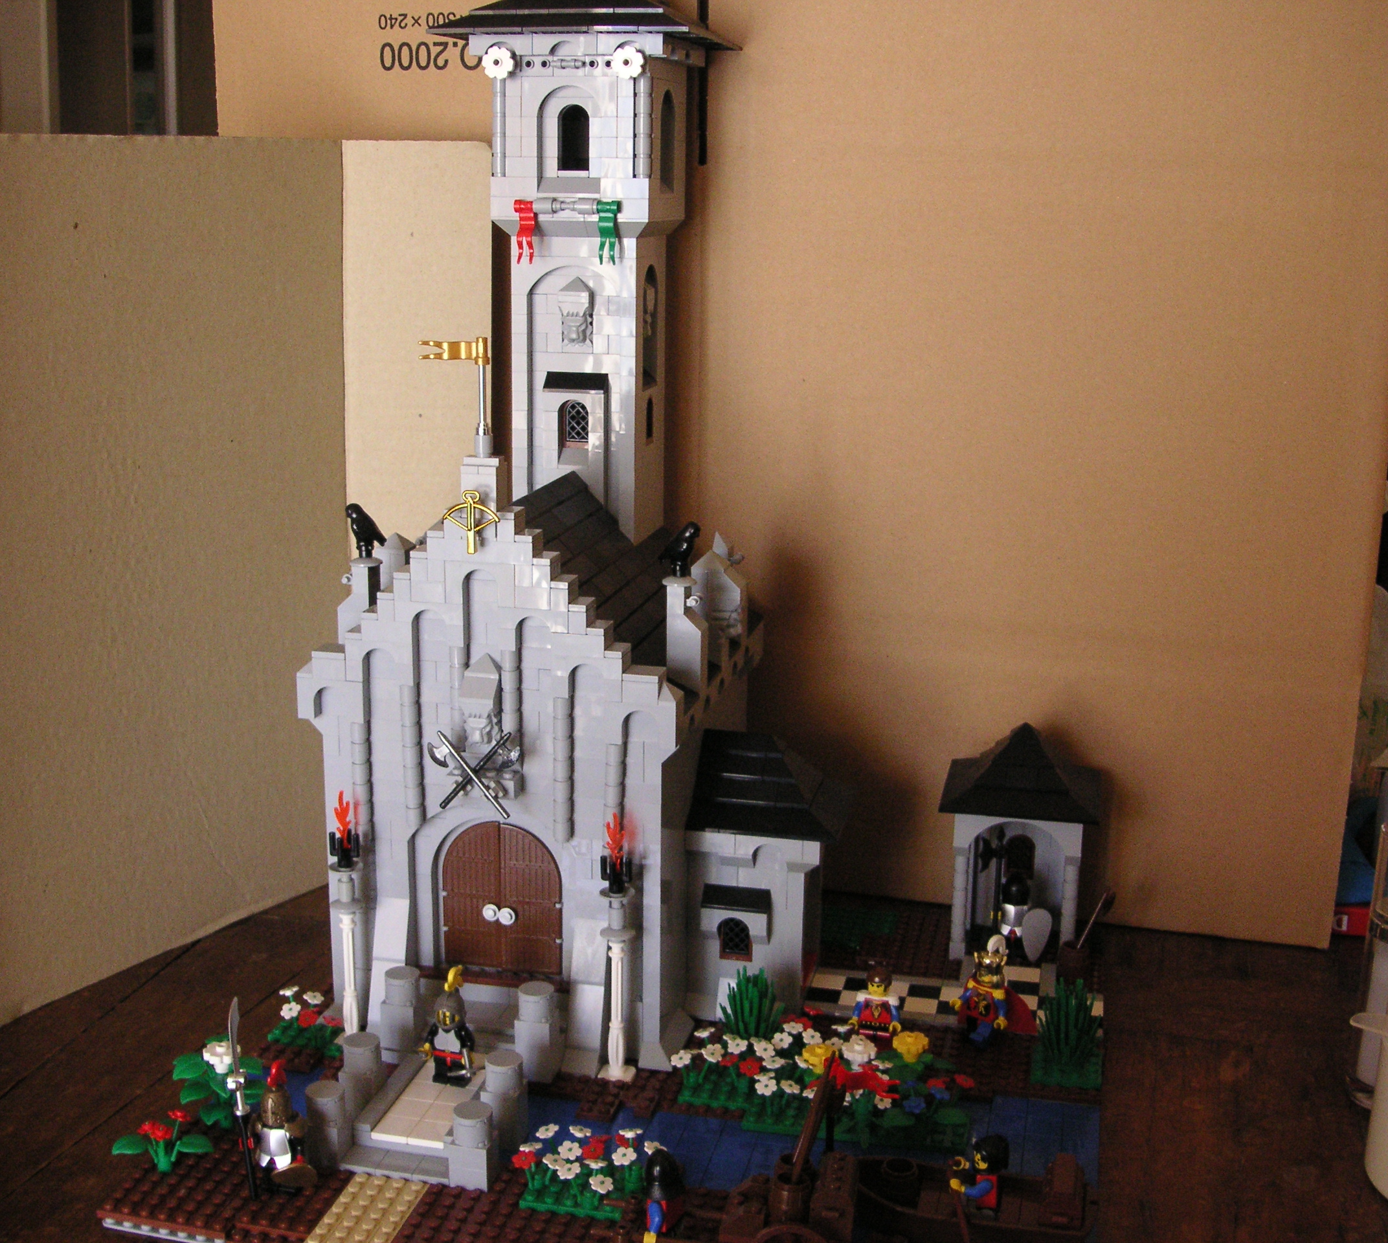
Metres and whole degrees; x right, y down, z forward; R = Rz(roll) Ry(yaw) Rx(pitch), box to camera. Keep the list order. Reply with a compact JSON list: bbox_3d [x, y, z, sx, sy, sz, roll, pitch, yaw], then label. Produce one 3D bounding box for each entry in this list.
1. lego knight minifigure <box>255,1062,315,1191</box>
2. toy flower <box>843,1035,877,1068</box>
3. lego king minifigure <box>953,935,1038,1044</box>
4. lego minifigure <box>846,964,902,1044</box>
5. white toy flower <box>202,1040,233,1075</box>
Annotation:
[{"bbox_3d":[-0.166,0.206,0.719,0.030,0.056,0.017,4,14,12],"label":"lego knight minifigure"},{"bbox_3d":[0.075,0.196,0.798,0.016,0.011,0.016,4,14,12],"label":"toy flower"},{"bbox_3d":[0.139,0.173,0.827,0.035,0.053,0.022,9,16,31],"label":"lego king minifigure"},{"bbox_3d":[0.084,0.180,0.818,0.024,0.043,0.014,4,14,12],"label":"lego minifigure"},{"bbox_3d":[-0.204,0.189,0.768,0.016,0.011,0.016,4,14,12],"label":"white toy flower"}]

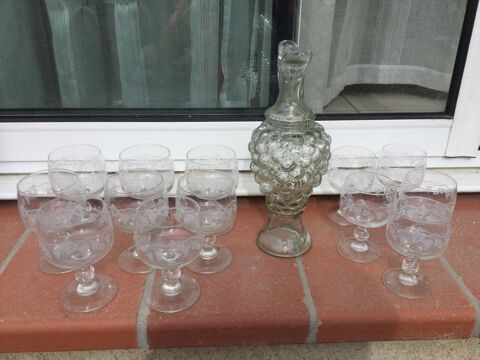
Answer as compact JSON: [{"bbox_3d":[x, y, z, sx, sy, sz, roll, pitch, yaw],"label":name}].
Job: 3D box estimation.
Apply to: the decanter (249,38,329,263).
[{"bbox_3d":[0.072,-0.041,0.627,0.120,0.309,0.120,8,27,16],"label":"decanter"}]

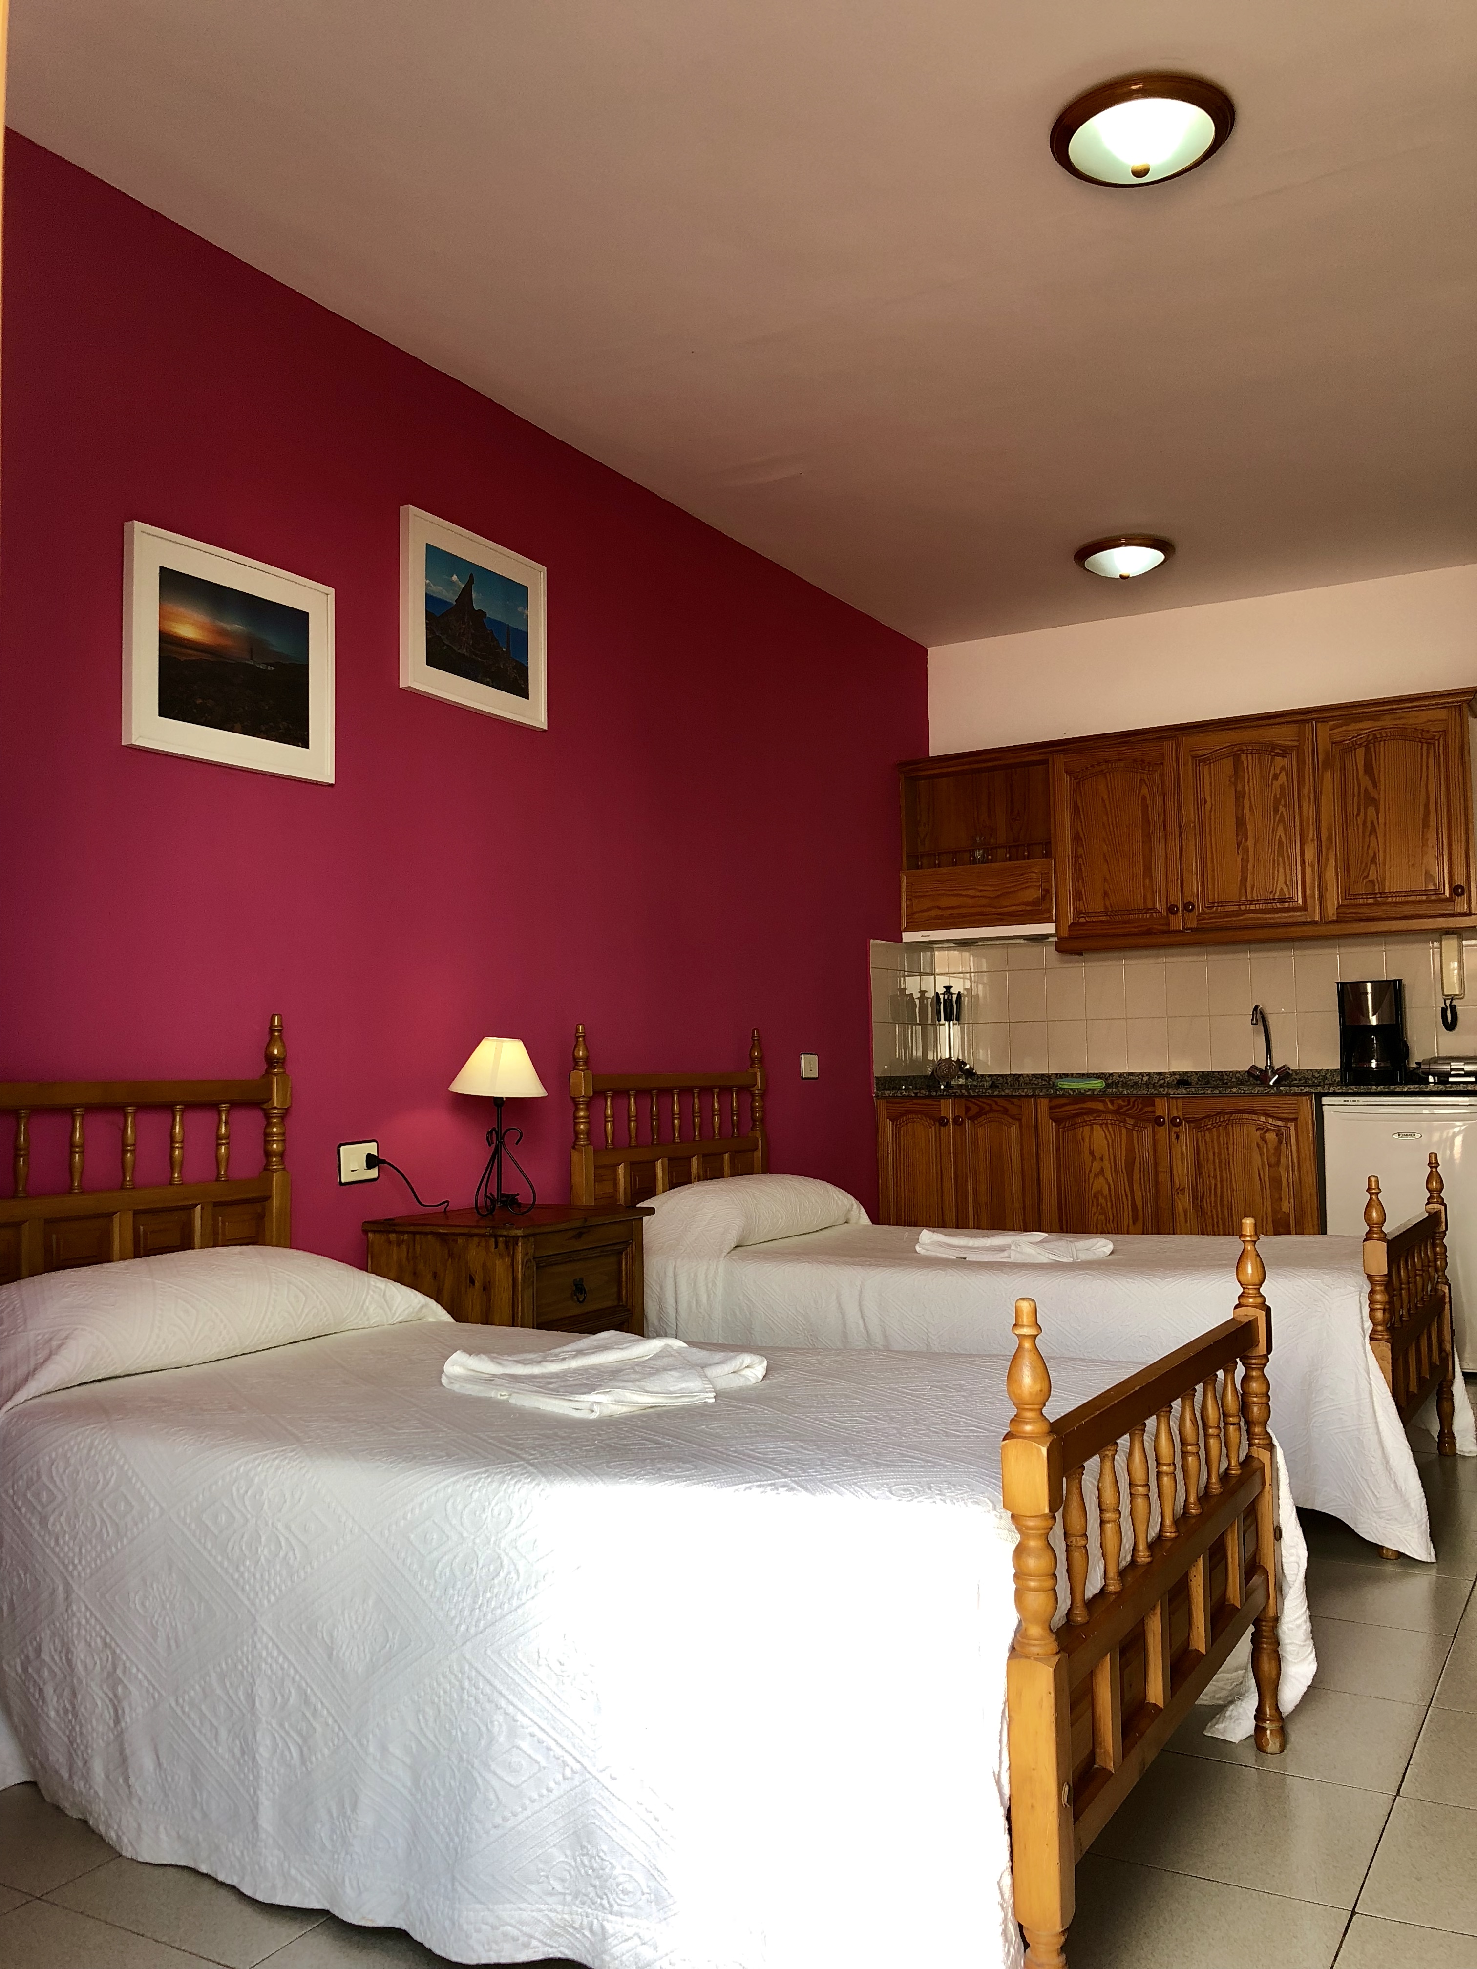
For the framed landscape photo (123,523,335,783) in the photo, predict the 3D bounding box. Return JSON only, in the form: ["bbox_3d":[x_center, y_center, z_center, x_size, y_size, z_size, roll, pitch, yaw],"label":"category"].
[{"bbox_3d":[-1.003,-0.643,3.181,0.035,0.418,0.519,-3,-4,30],"label":"framed landscape photo"}]

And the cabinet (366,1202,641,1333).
[{"bbox_3d":[-0.491,0.843,3.556,0.415,0.650,0.520,-3,-4,30],"label":"cabinet"}]

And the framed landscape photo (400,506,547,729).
[{"bbox_3d":[-0.630,-0.870,3.846,0.035,0.418,0.518,-3,-4,30],"label":"framed landscape photo"}]

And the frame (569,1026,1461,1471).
[{"bbox_3d":[0.664,0.630,4.016,1.992,1.090,1.000,-3,-4,30],"label":"frame"}]

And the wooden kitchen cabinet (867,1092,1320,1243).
[{"bbox_3d":[1.306,0.819,5.582,1.520,0.865,0.555,-3,-4,30],"label":"wooden kitchen cabinet"}]

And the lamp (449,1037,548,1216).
[{"bbox_3d":[-0.537,0.322,3.604,0.226,0.396,0.226,-1,-3,0],"label":"lamp"}]

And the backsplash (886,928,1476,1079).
[{"bbox_3d":[1.477,0.068,5.502,1.965,0.510,0.600,-3,-4,30],"label":"backsplash"}]

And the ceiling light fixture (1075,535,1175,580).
[{"bbox_3d":[1.255,-1.366,5.174,0.320,0.105,0.320,-3,-4,30],"label":"ceiling light fixture"}]

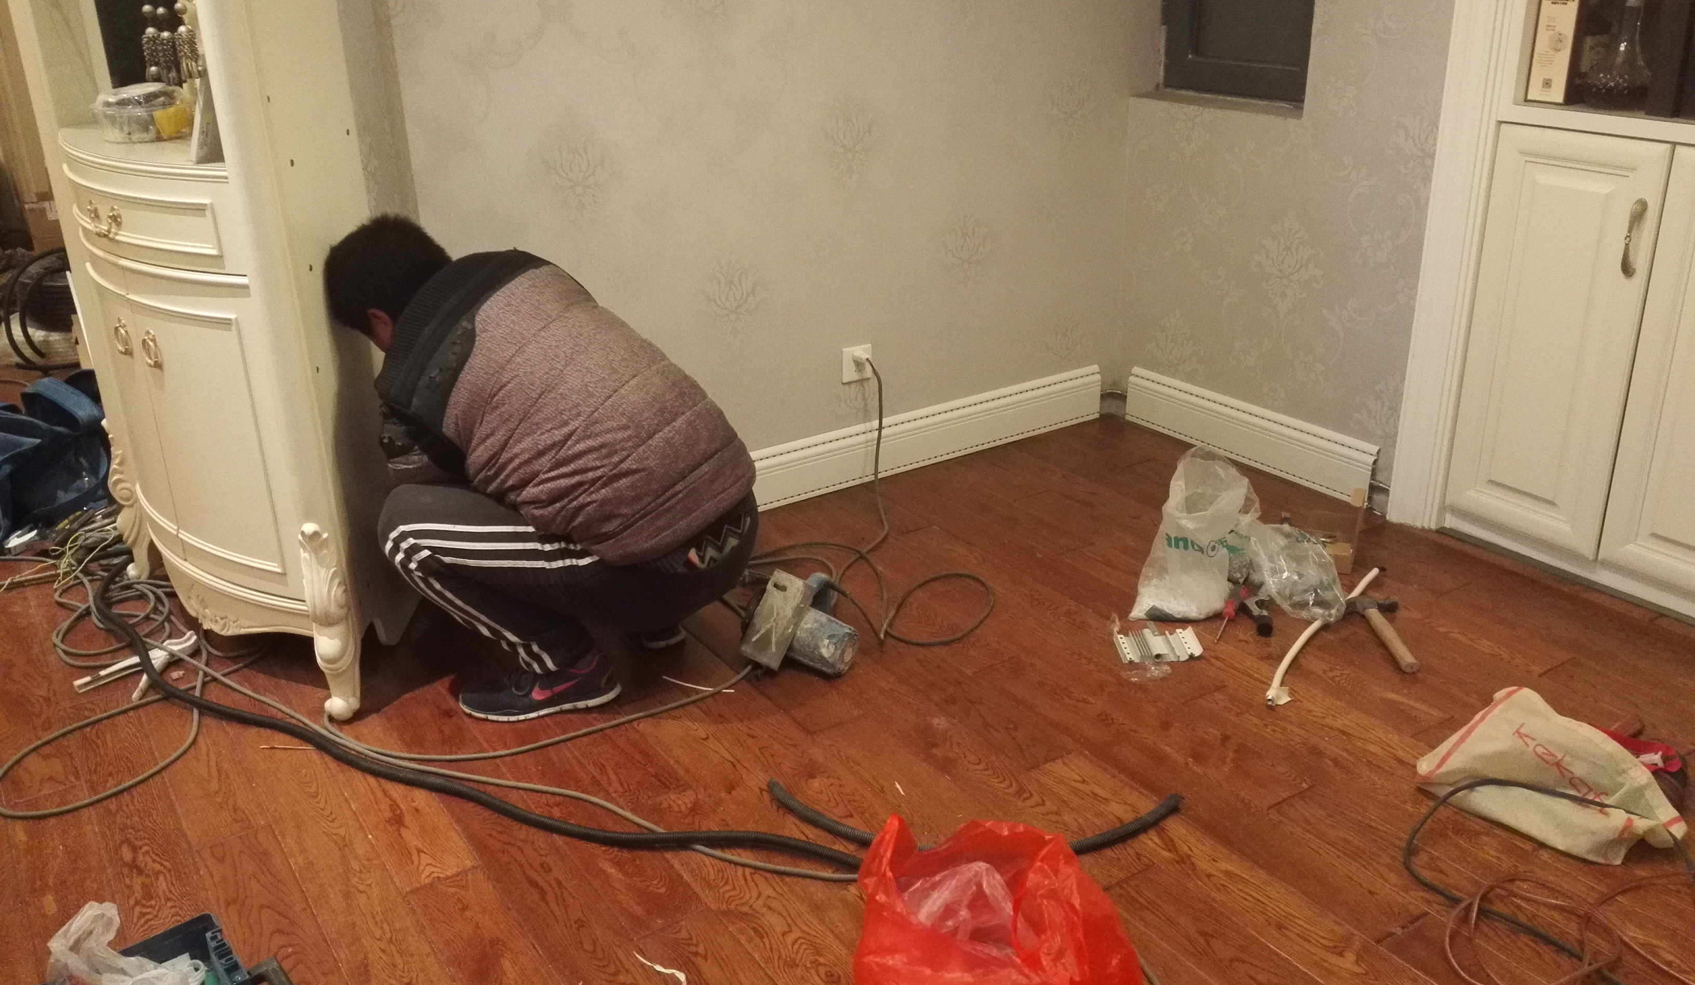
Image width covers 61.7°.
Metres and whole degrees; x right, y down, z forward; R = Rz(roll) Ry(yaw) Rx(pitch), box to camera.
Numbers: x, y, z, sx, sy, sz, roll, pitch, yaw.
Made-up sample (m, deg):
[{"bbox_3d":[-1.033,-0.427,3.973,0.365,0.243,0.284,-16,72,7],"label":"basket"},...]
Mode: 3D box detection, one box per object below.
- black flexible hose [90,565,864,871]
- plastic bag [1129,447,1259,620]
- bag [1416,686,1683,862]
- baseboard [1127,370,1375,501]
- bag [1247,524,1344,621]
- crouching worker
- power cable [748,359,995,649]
[{"bbox_3d":[-0.894,0.393,2.584,2.099,0.045,0.299,14,27,34],"label":"black flexible hose"},{"bbox_3d":[0.696,0.080,2.858,0.250,0.300,0.190,3,23,13],"label":"plastic bag"},{"bbox_3d":[1.133,0.427,2.246,0.340,0.090,0.300,19,30,42],"label":"bag"},{"bbox_3d":[0.989,-0.148,3.542,0.030,0.155,0.800,-16,26,-30],"label":"baseboard"},{"bbox_3d":[0.909,0.153,2.870,0.170,0.140,0.190,3,23,13],"label":"bag"},{"bbox_3d":[-0.533,-0.071,2.588,0.710,0.870,0.480,0,22,4],"label":"crouching worker"},{"bbox_3d":[0.068,0.000,3.054,0.490,0.345,0.760,-16,26,-30],"label":"power cable"}]

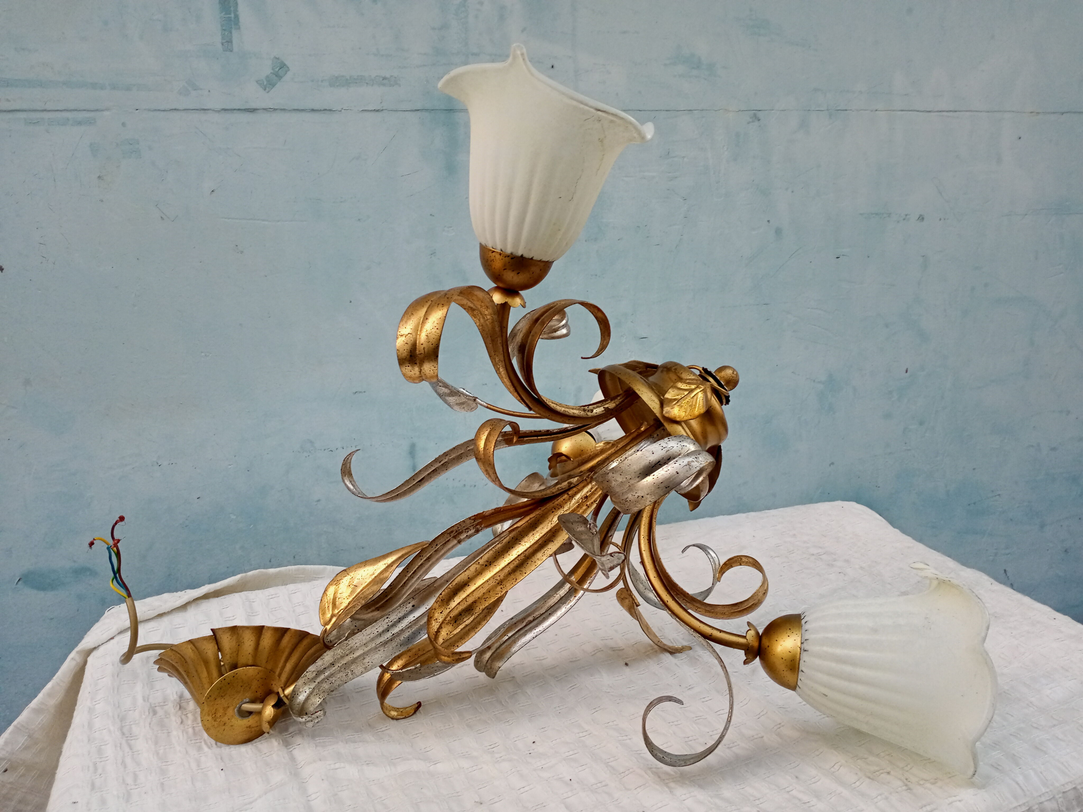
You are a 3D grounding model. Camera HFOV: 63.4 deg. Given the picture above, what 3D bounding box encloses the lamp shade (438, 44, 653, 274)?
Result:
[{"bbox_3d":[-0.003,-0.156,0.602,0.145,0.120,0.145,15,17,0],"label":"lamp shade"}]

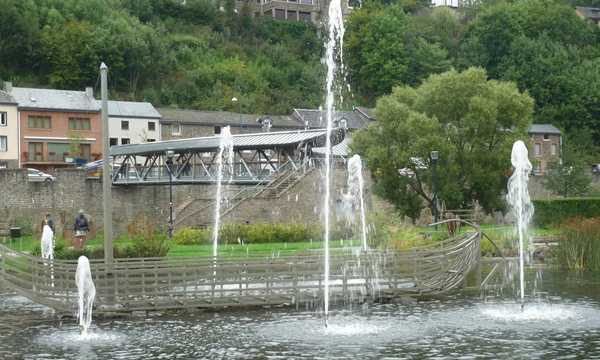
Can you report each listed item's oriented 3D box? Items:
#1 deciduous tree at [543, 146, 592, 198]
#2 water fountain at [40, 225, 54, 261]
[{"bbox_3d":[20.204,0.059,72.000,3.600,5.150,3.500,-1,0,0],"label":"deciduous tree"},{"bbox_3d":[-7.666,2.464,29.000,0.450,2.050,0.450,-1,0,0],"label":"water fountain"}]

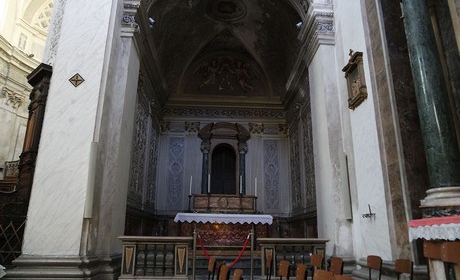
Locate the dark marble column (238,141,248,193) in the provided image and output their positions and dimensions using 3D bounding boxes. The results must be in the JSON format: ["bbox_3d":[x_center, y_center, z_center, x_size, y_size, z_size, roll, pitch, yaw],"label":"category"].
[{"bbox_3d":[0.486,1.014,11.021,0.320,2.101,0.320,1,-15,-2],"label":"dark marble column"}]

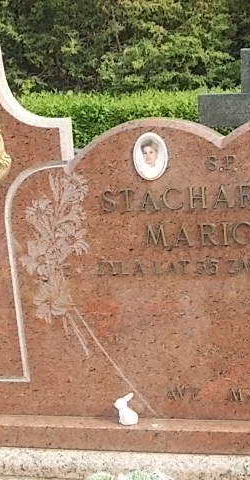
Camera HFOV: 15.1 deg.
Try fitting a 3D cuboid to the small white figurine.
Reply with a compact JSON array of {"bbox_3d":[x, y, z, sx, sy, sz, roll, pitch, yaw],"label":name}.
[{"bbox_3d":[0.006,0.422,2.369,0.061,0.078,0.042,-4,10,1],"label":"small white figurine"}]

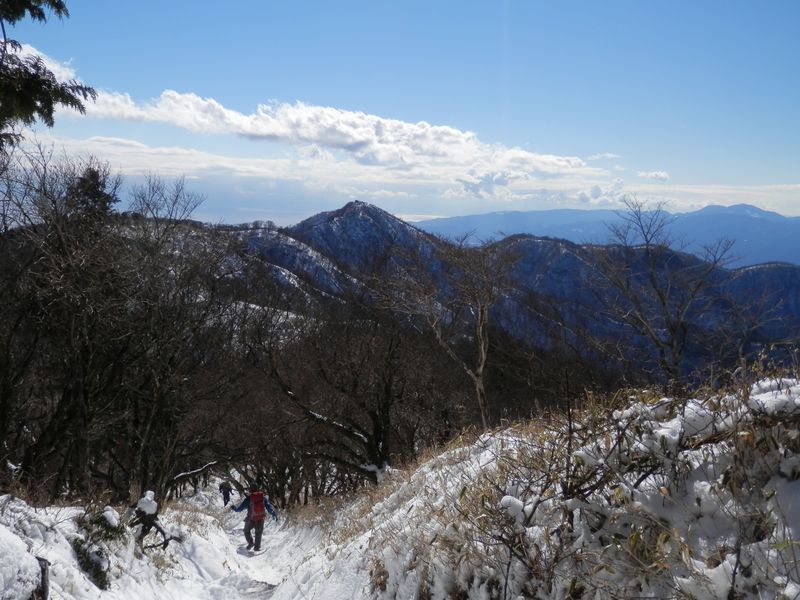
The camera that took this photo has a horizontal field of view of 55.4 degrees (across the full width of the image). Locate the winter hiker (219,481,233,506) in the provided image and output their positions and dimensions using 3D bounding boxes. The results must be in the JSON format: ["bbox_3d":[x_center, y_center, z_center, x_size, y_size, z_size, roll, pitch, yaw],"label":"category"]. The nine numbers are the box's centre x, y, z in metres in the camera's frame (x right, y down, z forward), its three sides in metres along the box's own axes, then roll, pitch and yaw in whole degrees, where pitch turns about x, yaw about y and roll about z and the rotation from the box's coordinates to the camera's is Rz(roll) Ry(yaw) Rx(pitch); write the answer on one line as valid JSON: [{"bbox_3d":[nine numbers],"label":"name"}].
[{"bbox_3d":[-10.368,11.555,45.500,0.780,1.660,0.600,-2,8,-13],"label":"winter hiker"}]

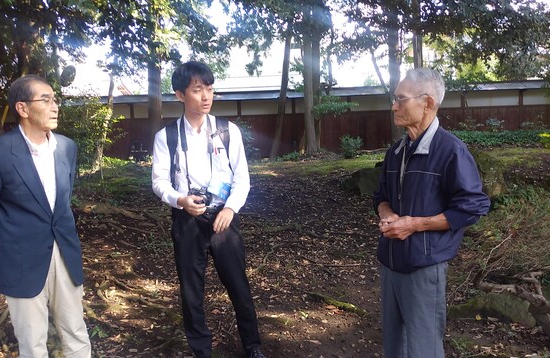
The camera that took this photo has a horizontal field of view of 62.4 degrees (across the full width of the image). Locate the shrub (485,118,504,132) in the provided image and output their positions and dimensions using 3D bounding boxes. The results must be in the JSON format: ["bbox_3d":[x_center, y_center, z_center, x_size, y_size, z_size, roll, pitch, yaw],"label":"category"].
[{"bbox_3d":[6.266,-1.528,12.974,0.515,0.427,0.515,-5,7,0],"label":"shrub"}]

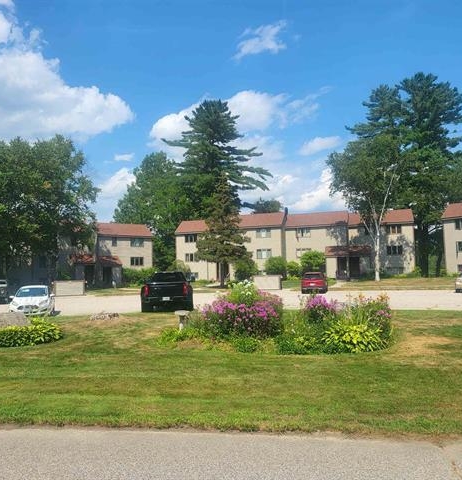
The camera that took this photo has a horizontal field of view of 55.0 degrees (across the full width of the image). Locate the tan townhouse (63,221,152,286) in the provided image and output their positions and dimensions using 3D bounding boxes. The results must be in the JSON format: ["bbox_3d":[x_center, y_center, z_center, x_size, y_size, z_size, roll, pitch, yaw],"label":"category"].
[{"bbox_3d":[-18.768,1.778,63.315,14.000,8.700,10.000,1,-4,-38],"label":"tan townhouse"}]

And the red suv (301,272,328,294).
[{"bbox_3d":[6.938,3.325,35.867,1.860,1.680,4.550,-2,-3,16],"label":"red suv"}]

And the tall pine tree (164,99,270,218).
[{"bbox_3d":[-2.659,-8.759,76.573,17.500,30.300,16.000,-1,-3,0],"label":"tall pine tree"}]

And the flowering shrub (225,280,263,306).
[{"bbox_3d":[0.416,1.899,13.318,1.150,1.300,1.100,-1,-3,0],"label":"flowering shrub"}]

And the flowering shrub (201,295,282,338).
[{"bbox_3d":[0.319,1.991,11.711,2.100,1.110,1.500,-1,-3,0],"label":"flowering shrub"}]

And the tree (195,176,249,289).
[{"bbox_3d":[-0.850,-0.827,43.606,5.300,10.900,5.300,-1,-3,0],"label":"tree"}]

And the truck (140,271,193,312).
[{"bbox_3d":[-3.216,2.731,23.392,2.300,1.950,6.100,-1,-3,-5],"label":"truck"}]

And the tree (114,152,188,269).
[{"bbox_3d":[-13.874,-4.140,76.341,12.500,21.500,11.500,-1,-3,0],"label":"tree"}]

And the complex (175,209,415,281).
[{"bbox_3d":[8.420,0.919,63.031,31.500,8.900,11.000,-2,-3,18],"label":"complex"}]

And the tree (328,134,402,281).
[{"bbox_3d":[14.526,-3.492,48.738,8.100,16.050,7.600,-1,-3,0],"label":"tree"}]

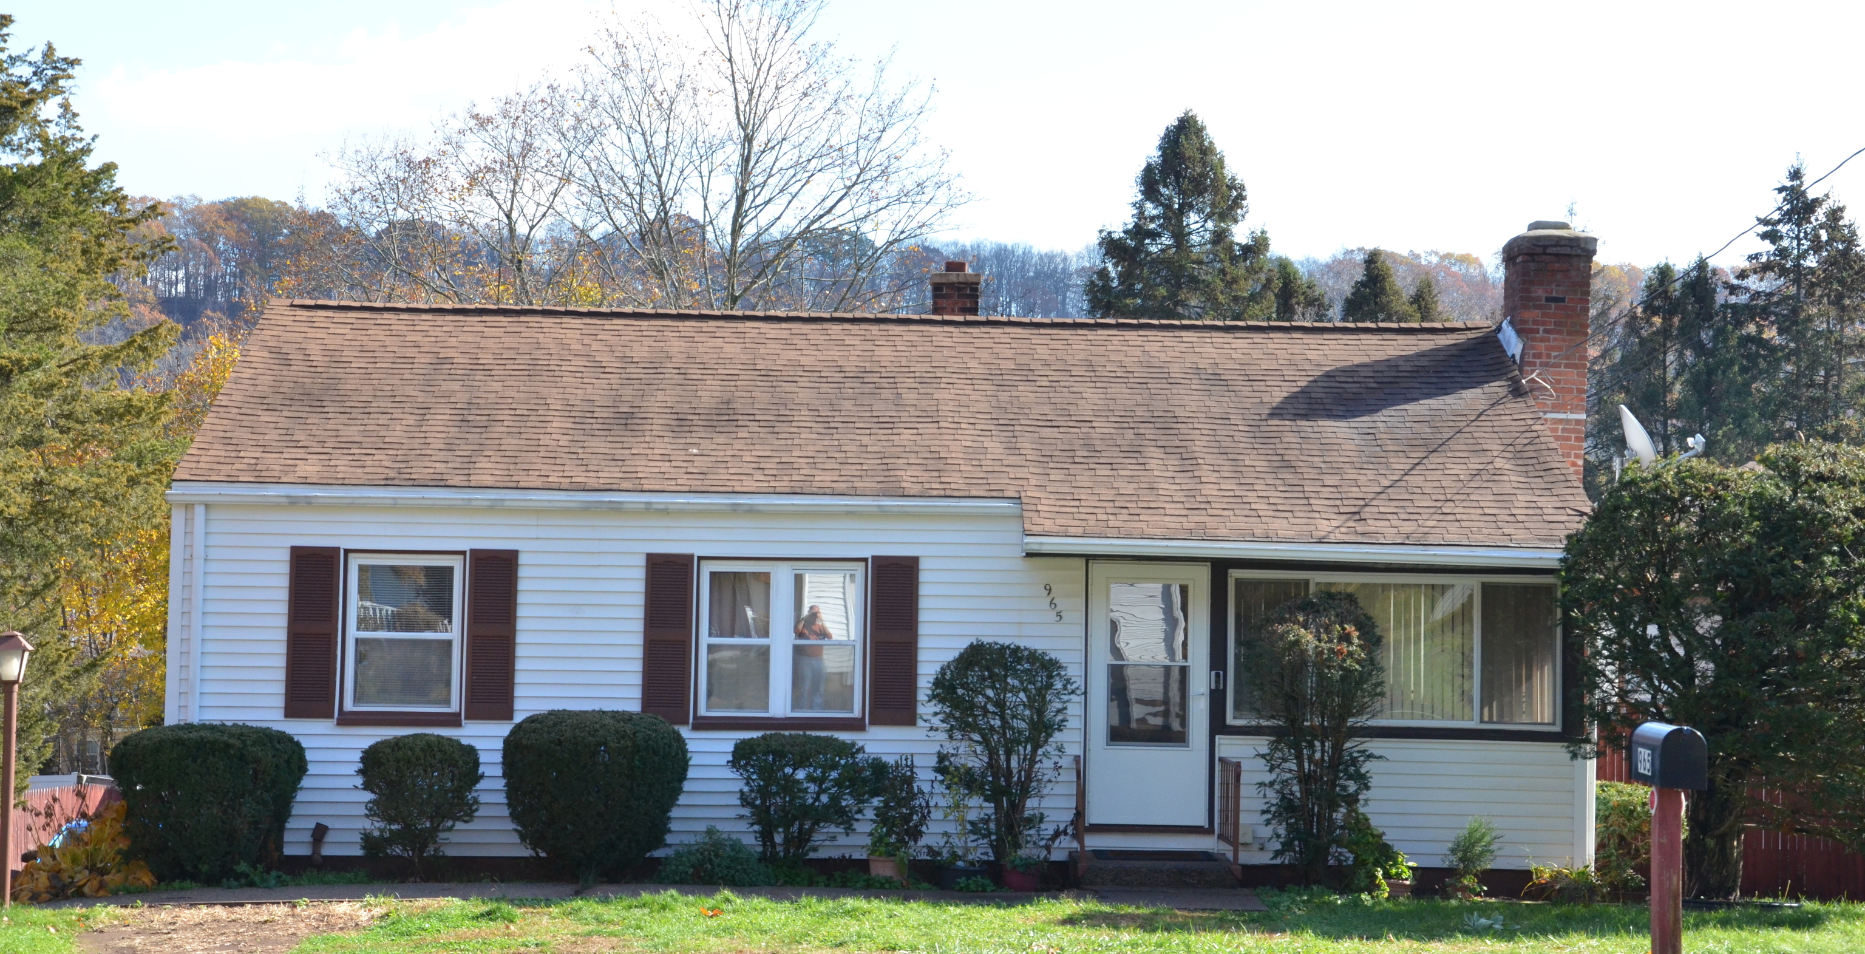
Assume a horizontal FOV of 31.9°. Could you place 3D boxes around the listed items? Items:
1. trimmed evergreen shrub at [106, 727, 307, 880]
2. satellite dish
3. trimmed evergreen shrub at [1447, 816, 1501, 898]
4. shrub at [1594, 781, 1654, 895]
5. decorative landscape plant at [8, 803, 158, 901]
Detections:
[{"bbox_3d":[-5.257,2.365,23.650,1.400,1.150,1.200,1,-3,-2],"label":"trimmed evergreen shrub"},{"bbox_3d":[5.851,-0.332,27.000,0.310,0.530,0.550,1,-3,-2],"label":"satellite dish"},{"bbox_3d":[4.010,2.809,24.100,0.390,0.590,0.380,1,-3,-2],"label":"trimmed evergreen shrub"},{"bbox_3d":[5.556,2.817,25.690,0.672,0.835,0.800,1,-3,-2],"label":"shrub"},{"bbox_3d":[-5.898,2.604,22.600,1.000,0.690,0.900,1,-3,-2],"label":"decorative landscape plant"}]

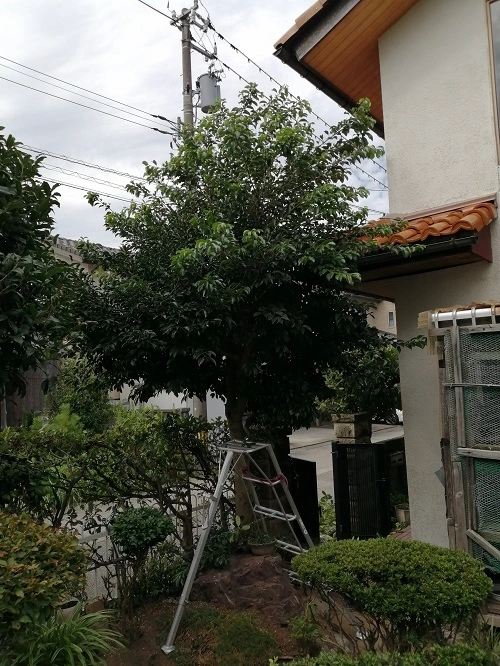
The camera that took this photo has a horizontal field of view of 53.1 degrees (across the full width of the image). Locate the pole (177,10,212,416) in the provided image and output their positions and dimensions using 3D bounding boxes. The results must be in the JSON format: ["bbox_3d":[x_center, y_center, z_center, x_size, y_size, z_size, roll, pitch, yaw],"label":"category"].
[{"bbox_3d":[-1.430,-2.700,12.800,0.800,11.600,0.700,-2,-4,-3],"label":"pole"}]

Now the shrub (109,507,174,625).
[{"bbox_3d":[-0.860,1.850,3.950,0.530,0.930,0.500,-2,-4,-11],"label":"shrub"}]

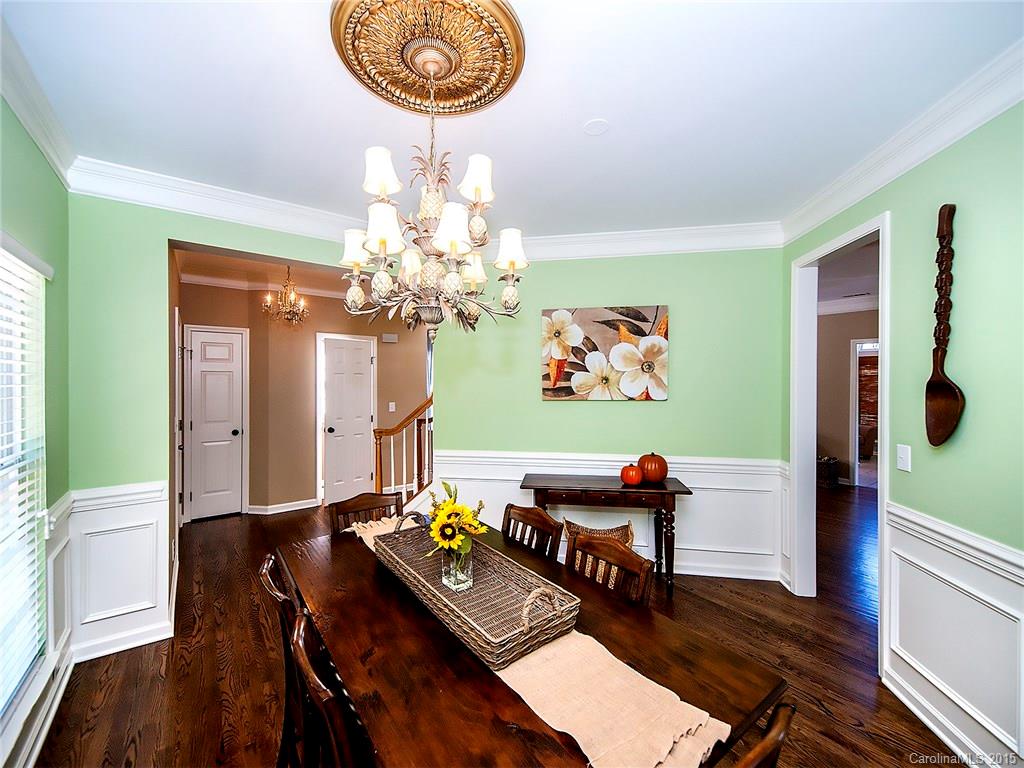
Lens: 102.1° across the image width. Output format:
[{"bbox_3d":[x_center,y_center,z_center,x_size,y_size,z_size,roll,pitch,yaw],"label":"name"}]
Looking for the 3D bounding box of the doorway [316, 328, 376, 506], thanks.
[{"bbox_3d":[-2.082,0.427,5.282,0.730,2.090,0.060,0,0,-36],"label":"doorway"}]

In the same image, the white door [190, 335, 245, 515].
[{"bbox_3d":[-3.307,0.467,4.654,0.461,2.045,0.050,0,0,-37],"label":"white door"}]

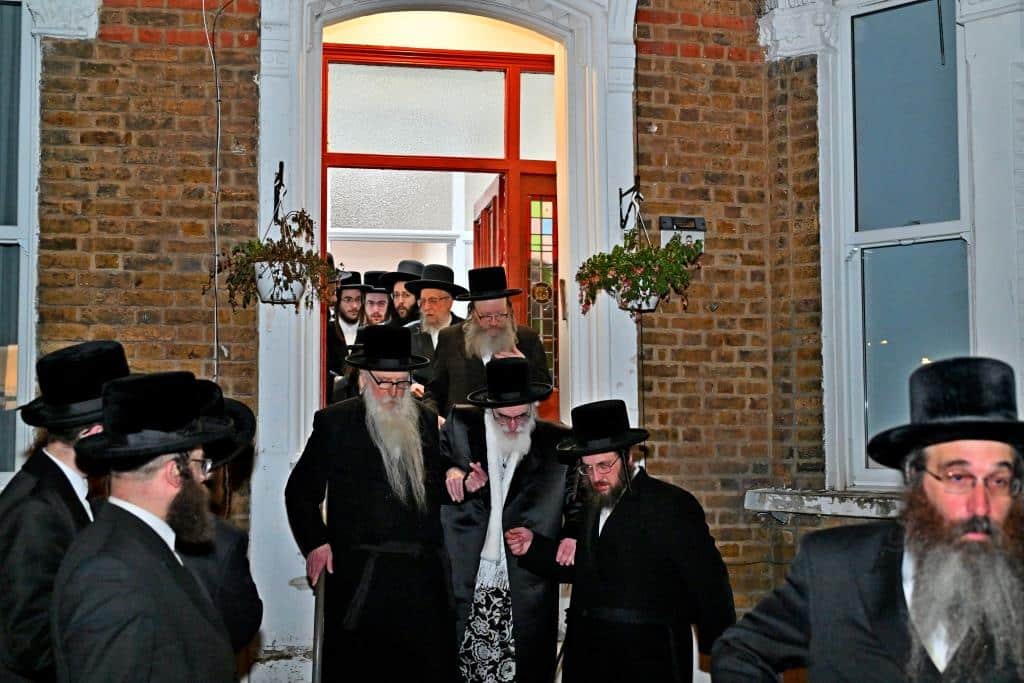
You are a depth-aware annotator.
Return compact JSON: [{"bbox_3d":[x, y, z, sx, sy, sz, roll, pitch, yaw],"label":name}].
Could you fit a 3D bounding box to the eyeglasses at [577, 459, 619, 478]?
[{"bbox_3d":[0.314,0.427,4.250,0.140,0.045,0.140,3,16,34],"label":"eyeglasses"}]

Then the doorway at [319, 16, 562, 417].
[{"bbox_3d":[-0.348,-0.051,5.720,1.170,2.660,0.130,0,-3,-10],"label":"doorway"}]

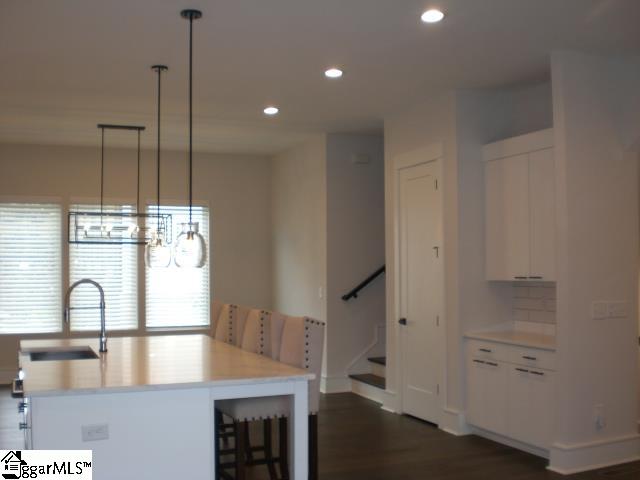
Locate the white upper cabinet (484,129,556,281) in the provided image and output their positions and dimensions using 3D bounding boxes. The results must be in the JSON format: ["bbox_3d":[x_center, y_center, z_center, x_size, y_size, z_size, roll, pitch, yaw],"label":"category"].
[{"bbox_3d":[1.903,-0.271,5.902,0.335,1.234,1.219,1,-2,-24],"label":"white upper cabinet"}]

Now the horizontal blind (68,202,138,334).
[{"bbox_3d":[-2.798,0.367,9.108,0.855,1.623,0.070,1,-2,-24],"label":"horizontal blind"}]

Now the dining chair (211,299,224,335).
[{"bbox_3d":[-0.975,1.129,5.898,0.580,1.170,0.550,1,-3,-23],"label":"dining chair"}]

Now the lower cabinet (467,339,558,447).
[{"bbox_3d":[1.803,1.270,5.796,0.580,0.840,1.219,1,-2,-24],"label":"lower cabinet"}]

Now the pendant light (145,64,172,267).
[{"bbox_3d":[-1.244,-0.574,5.447,0.197,1.551,0.197,1,-3,-23],"label":"pendant light"}]

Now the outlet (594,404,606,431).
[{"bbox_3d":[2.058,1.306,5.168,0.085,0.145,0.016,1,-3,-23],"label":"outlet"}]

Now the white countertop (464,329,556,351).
[{"bbox_3d":[1.795,0.842,5.809,0.595,0.034,1.219,1,-2,-24],"label":"white countertop"}]

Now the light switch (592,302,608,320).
[{"bbox_3d":[2.084,0.524,5.223,0.152,0.130,0.012,0,-2,-24],"label":"light switch"}]

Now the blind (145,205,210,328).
[{"bbox_3d":[-1.914,0.370,9.498,0.867,1.640,0.100,1,-2,-24],"label":"blind"}]

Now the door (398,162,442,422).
[{"bbox_3d":[0.983,0.504,6.821,0.050,2.476,0.684,1,-2,-24],"label":"door"}]

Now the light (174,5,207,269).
[{"bbox_3d":[-0.799,-0.617,4.366,0.195,1.584,0.195,1,-2,-24],"label":"light"}]

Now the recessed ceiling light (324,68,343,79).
[{"bbox_3d":[0.112,-1.340,5.679,0.155,0.025,0.155,1,-3,-23],"label":"recessed ceiling light"}]

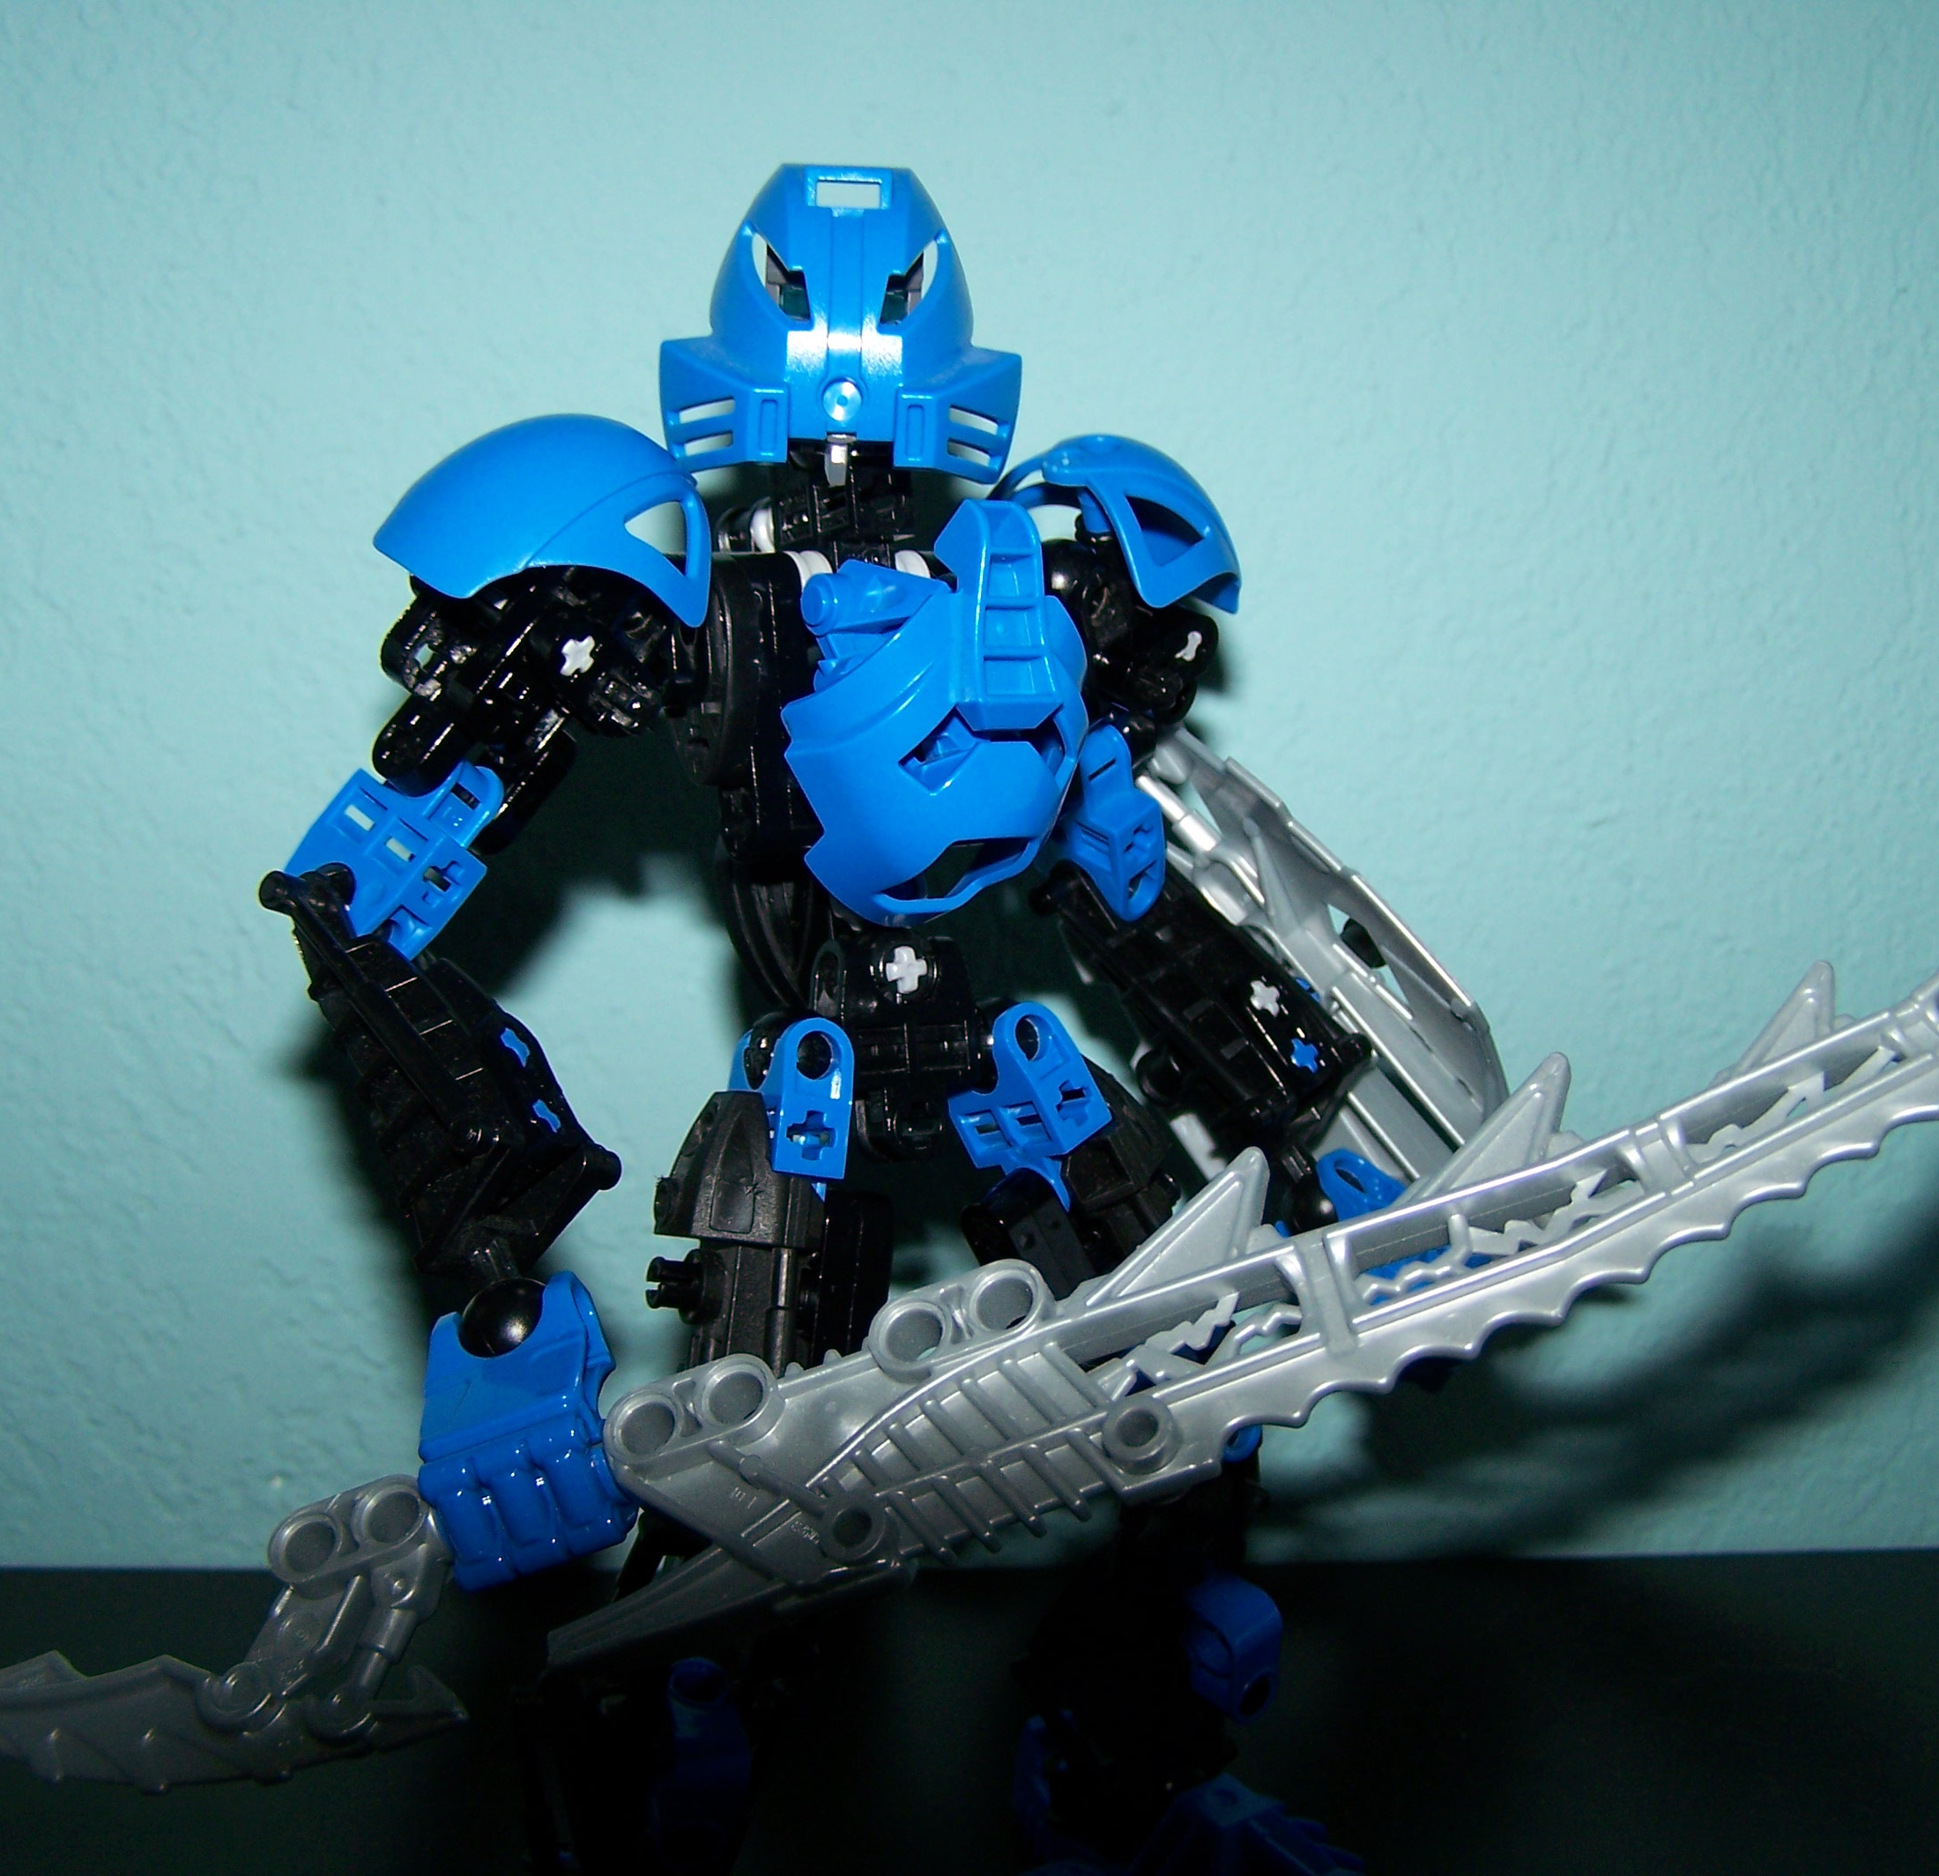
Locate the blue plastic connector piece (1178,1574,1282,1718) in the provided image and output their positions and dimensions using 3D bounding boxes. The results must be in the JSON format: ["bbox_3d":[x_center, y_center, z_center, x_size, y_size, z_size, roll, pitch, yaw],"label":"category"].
[{"bbox_3d":[0.029,0.079,0.304,0.012,0.015,0.012,-5,11,-30],"label":"blue plastic connector piece"}]

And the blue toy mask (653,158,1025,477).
[{"bbox_3d":[-0.013,-0.064,0.285,0.037,0.033,0.028,2,7,-3],"label":"blue toy mask"}]

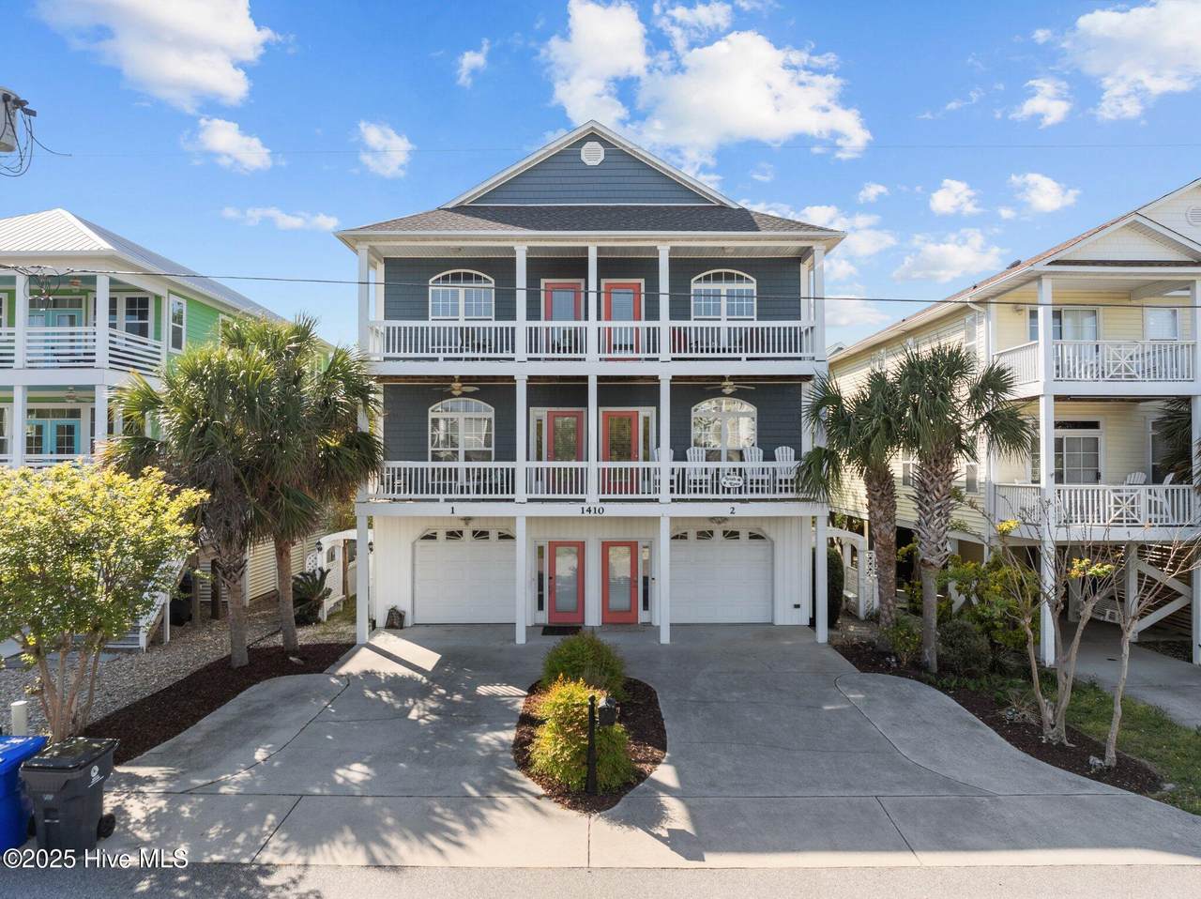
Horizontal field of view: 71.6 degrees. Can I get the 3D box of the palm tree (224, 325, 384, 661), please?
[{"bbox_3d":[-6.665,0.757,18.489,3.500,7.400,3.500,0,-1,0],"label":"palm tree"}]

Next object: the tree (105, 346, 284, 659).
[{"bbox_3d":[-8.457,1.121,17.282,3.500,6.700,3.500,0,-1,0],"label":"tree"}]

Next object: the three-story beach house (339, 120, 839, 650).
[{"bbox_3d":[-0.210,-1.798,25.788,11.500,12.750,14.000,0,-1,0],"label":"three-story beach house"}]

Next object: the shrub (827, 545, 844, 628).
[{"bbox_3d":[5.770,3.440,21.040,0.750,2.000,0.850,0,-1,0],"label":"shrub"}]

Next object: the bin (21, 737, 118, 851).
[{"bbox_3d":[-6.170,4.017,9.727,0.690,1.080,0.860,0,-1,0],"label":"bin"}]

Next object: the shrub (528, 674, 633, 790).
[{"bbox_3d":[-0.261,3.933,11.779,1.480,1.200,1.600,0,-1,0],"label":"shrub"}]

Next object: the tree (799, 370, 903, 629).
[{"bbox_3d":[5.654,1.408,18.377,2.400,6.100,2.400,0,-1,0],"label":"tree"}]

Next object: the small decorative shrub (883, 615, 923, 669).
[{"bbox_3d":[6.344,3.943,17.430,0.850,1.050,0.850,0,-1,0],"label":"small decorative shrub"}]

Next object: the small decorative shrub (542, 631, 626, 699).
[{"bbox_3d":[-0.306,3.941,15.430,1.500,1.100,1.500,0,-1,0],"label":"small decorative shrub"}]

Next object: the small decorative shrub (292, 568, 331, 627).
[{"bbox_3d":[-7.573,3.751,21.634,1.100,1.400,1.100,0,-1,0],"label":"small decorative shrub"}]

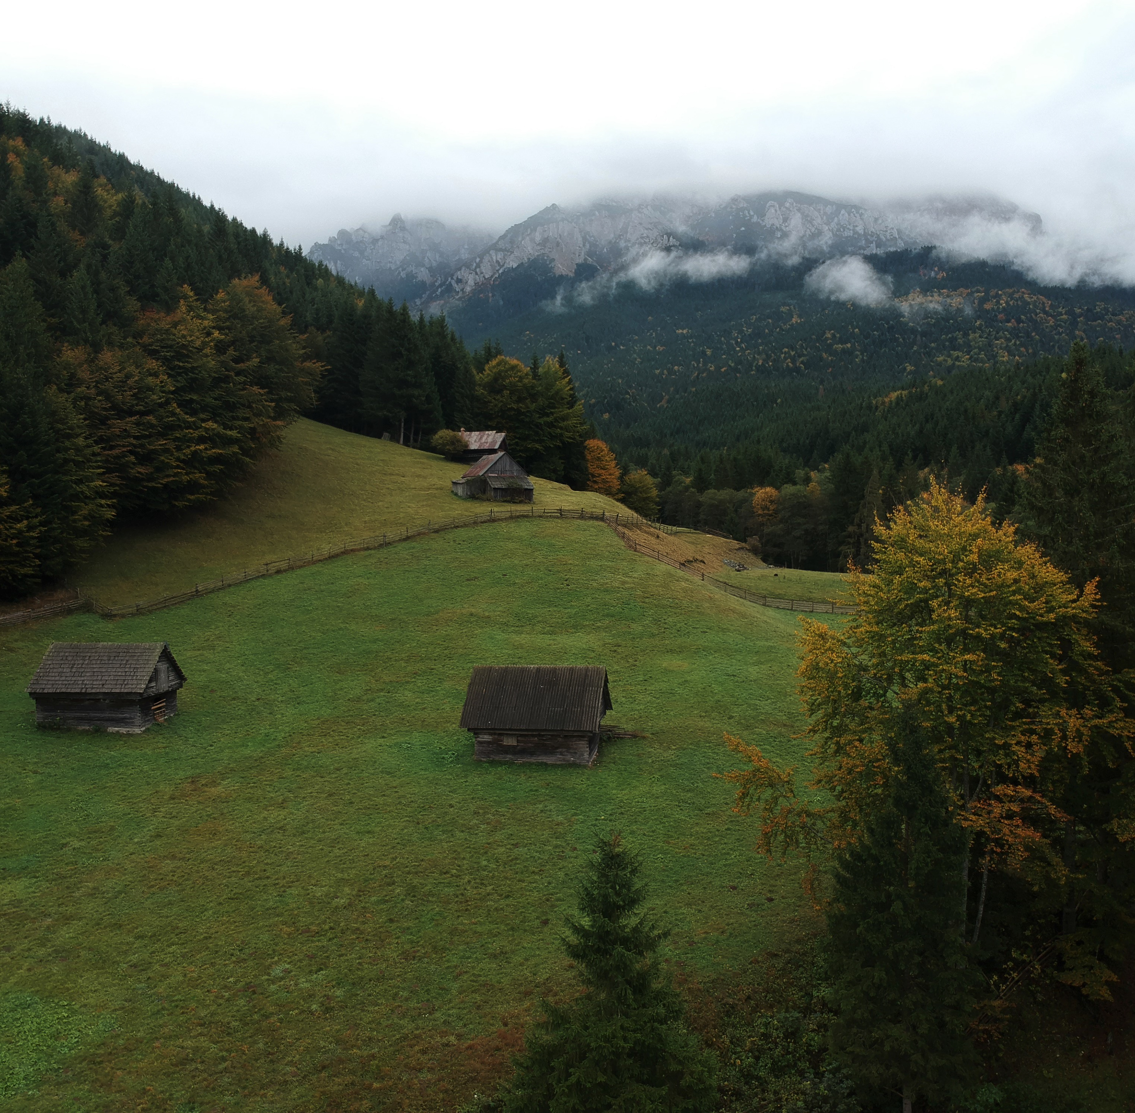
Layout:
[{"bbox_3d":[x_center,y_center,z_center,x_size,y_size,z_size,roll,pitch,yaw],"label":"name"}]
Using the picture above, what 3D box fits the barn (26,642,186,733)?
[{"bbox_3d":[-24.115,6.606,56.460,6.500,4.148,4.262,0,3,10],"label":"barn"}]

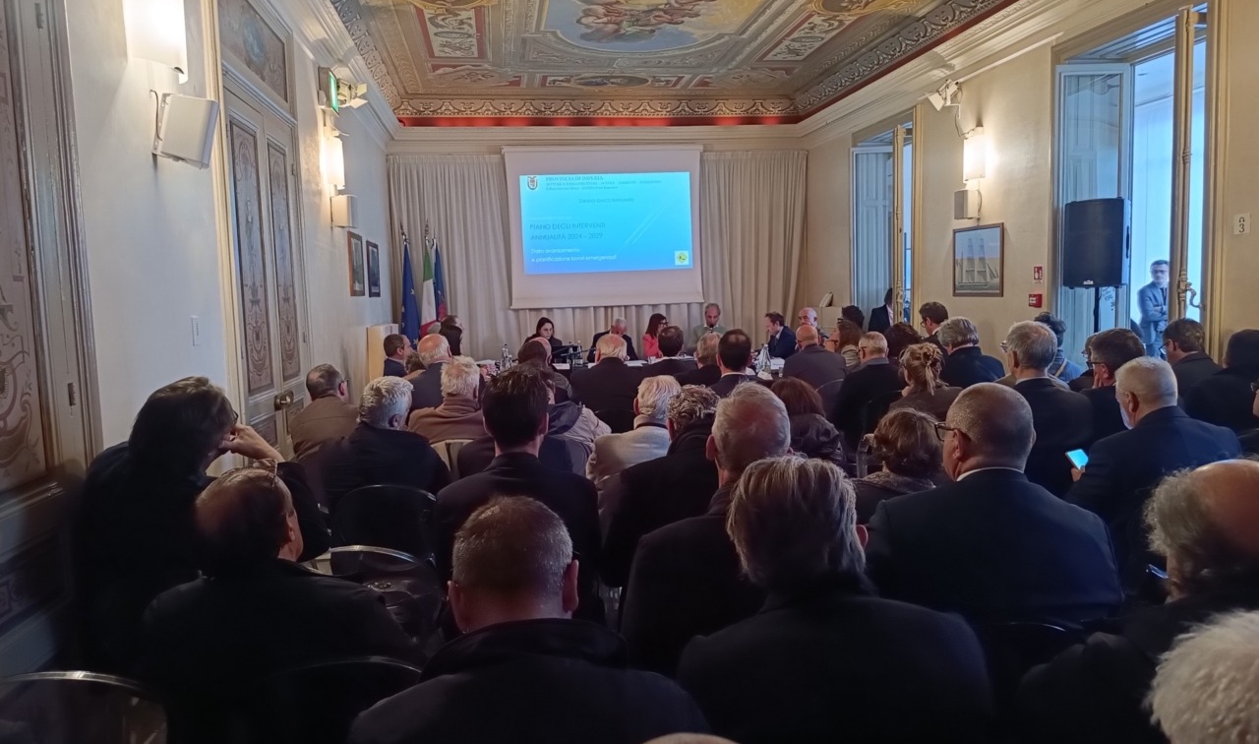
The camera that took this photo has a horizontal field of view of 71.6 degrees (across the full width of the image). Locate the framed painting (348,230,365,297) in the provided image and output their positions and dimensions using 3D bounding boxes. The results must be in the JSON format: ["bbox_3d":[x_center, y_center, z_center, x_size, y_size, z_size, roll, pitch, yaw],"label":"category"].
[{"bbox_3d":[-2.274,-0.898,7.320,0.035,0.520,0.680,-2,5,-9],"label":"framed painting"}]

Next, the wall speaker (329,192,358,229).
[{"bbox_3d":[-2.124,-1.199,6.494,0.160,0.240,0.180,-2,5,1],"label":"wall speaker"}]

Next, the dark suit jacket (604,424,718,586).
[{"bbox_3d":[0.179,0.467,2.862,0.510,0.640,0.370,-2,5,-8],"label":"dark suit jacket"}]

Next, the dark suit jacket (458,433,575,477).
[{"bbox_3d":[-0.413,0.536,3.285,0.500,0.630,0.360,-2,5,-8],"label":"dark suit jacket"}]

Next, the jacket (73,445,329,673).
[{"bbox_3d":[-1.072,0.500,2.247,0.540,0.600,0.420,-1,5,9],"label":"jacket"}]

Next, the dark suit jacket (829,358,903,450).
[{"bbox_3d":[1.424,0.235,5.165,0.490,0.630,0.360,-3,6,-16],"label":"dark suit jacket"}]

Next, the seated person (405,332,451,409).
[{"bbox_3d":[-1.132,0.426,5.633,0.520,1.360,0.780,-1,5,6],"label":"seated person"}]

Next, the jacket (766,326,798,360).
[{"bbox_3d":[1.590,-0.187,9.115,0.370,0.560,0.460,-4,6,-26],"label":"jacket"}]

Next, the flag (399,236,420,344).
[{"bbox_3d":[-2.491,-0.841,10.004,0.250,1.337,0.200,-2,5,-8],"label":"flag"}]

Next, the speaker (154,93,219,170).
[{"bbox_3d":[-1.546,-0.851,3.078,0.165,0.220,0.140,11,6,0],"label":"speaker"}]

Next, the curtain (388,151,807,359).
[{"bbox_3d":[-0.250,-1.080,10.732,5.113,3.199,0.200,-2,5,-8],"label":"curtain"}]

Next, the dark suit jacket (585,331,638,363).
[{"bbox_3d":[-0.180,-0.143,9.050,0.550,0.560,0.420,-2,5,-9],"label":"dark suit jacket"}]

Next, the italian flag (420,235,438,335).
[{"bbox_3d":[-2.306,-0.844,10.032,0.240,1.340,0.200,-2,5,-8],"label":"italian flag"}]

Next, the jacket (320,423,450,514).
[{"bbox_3d":[-0.874,0.498,3.181,0.480,0.590,0.370,-2,5,-3],"label":"jacket"}]

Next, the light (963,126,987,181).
[{"bbox_3d":[2.704,-1.713,6.889,0.110,0.360,0.250,-2,5,-9],"label":"light"}]

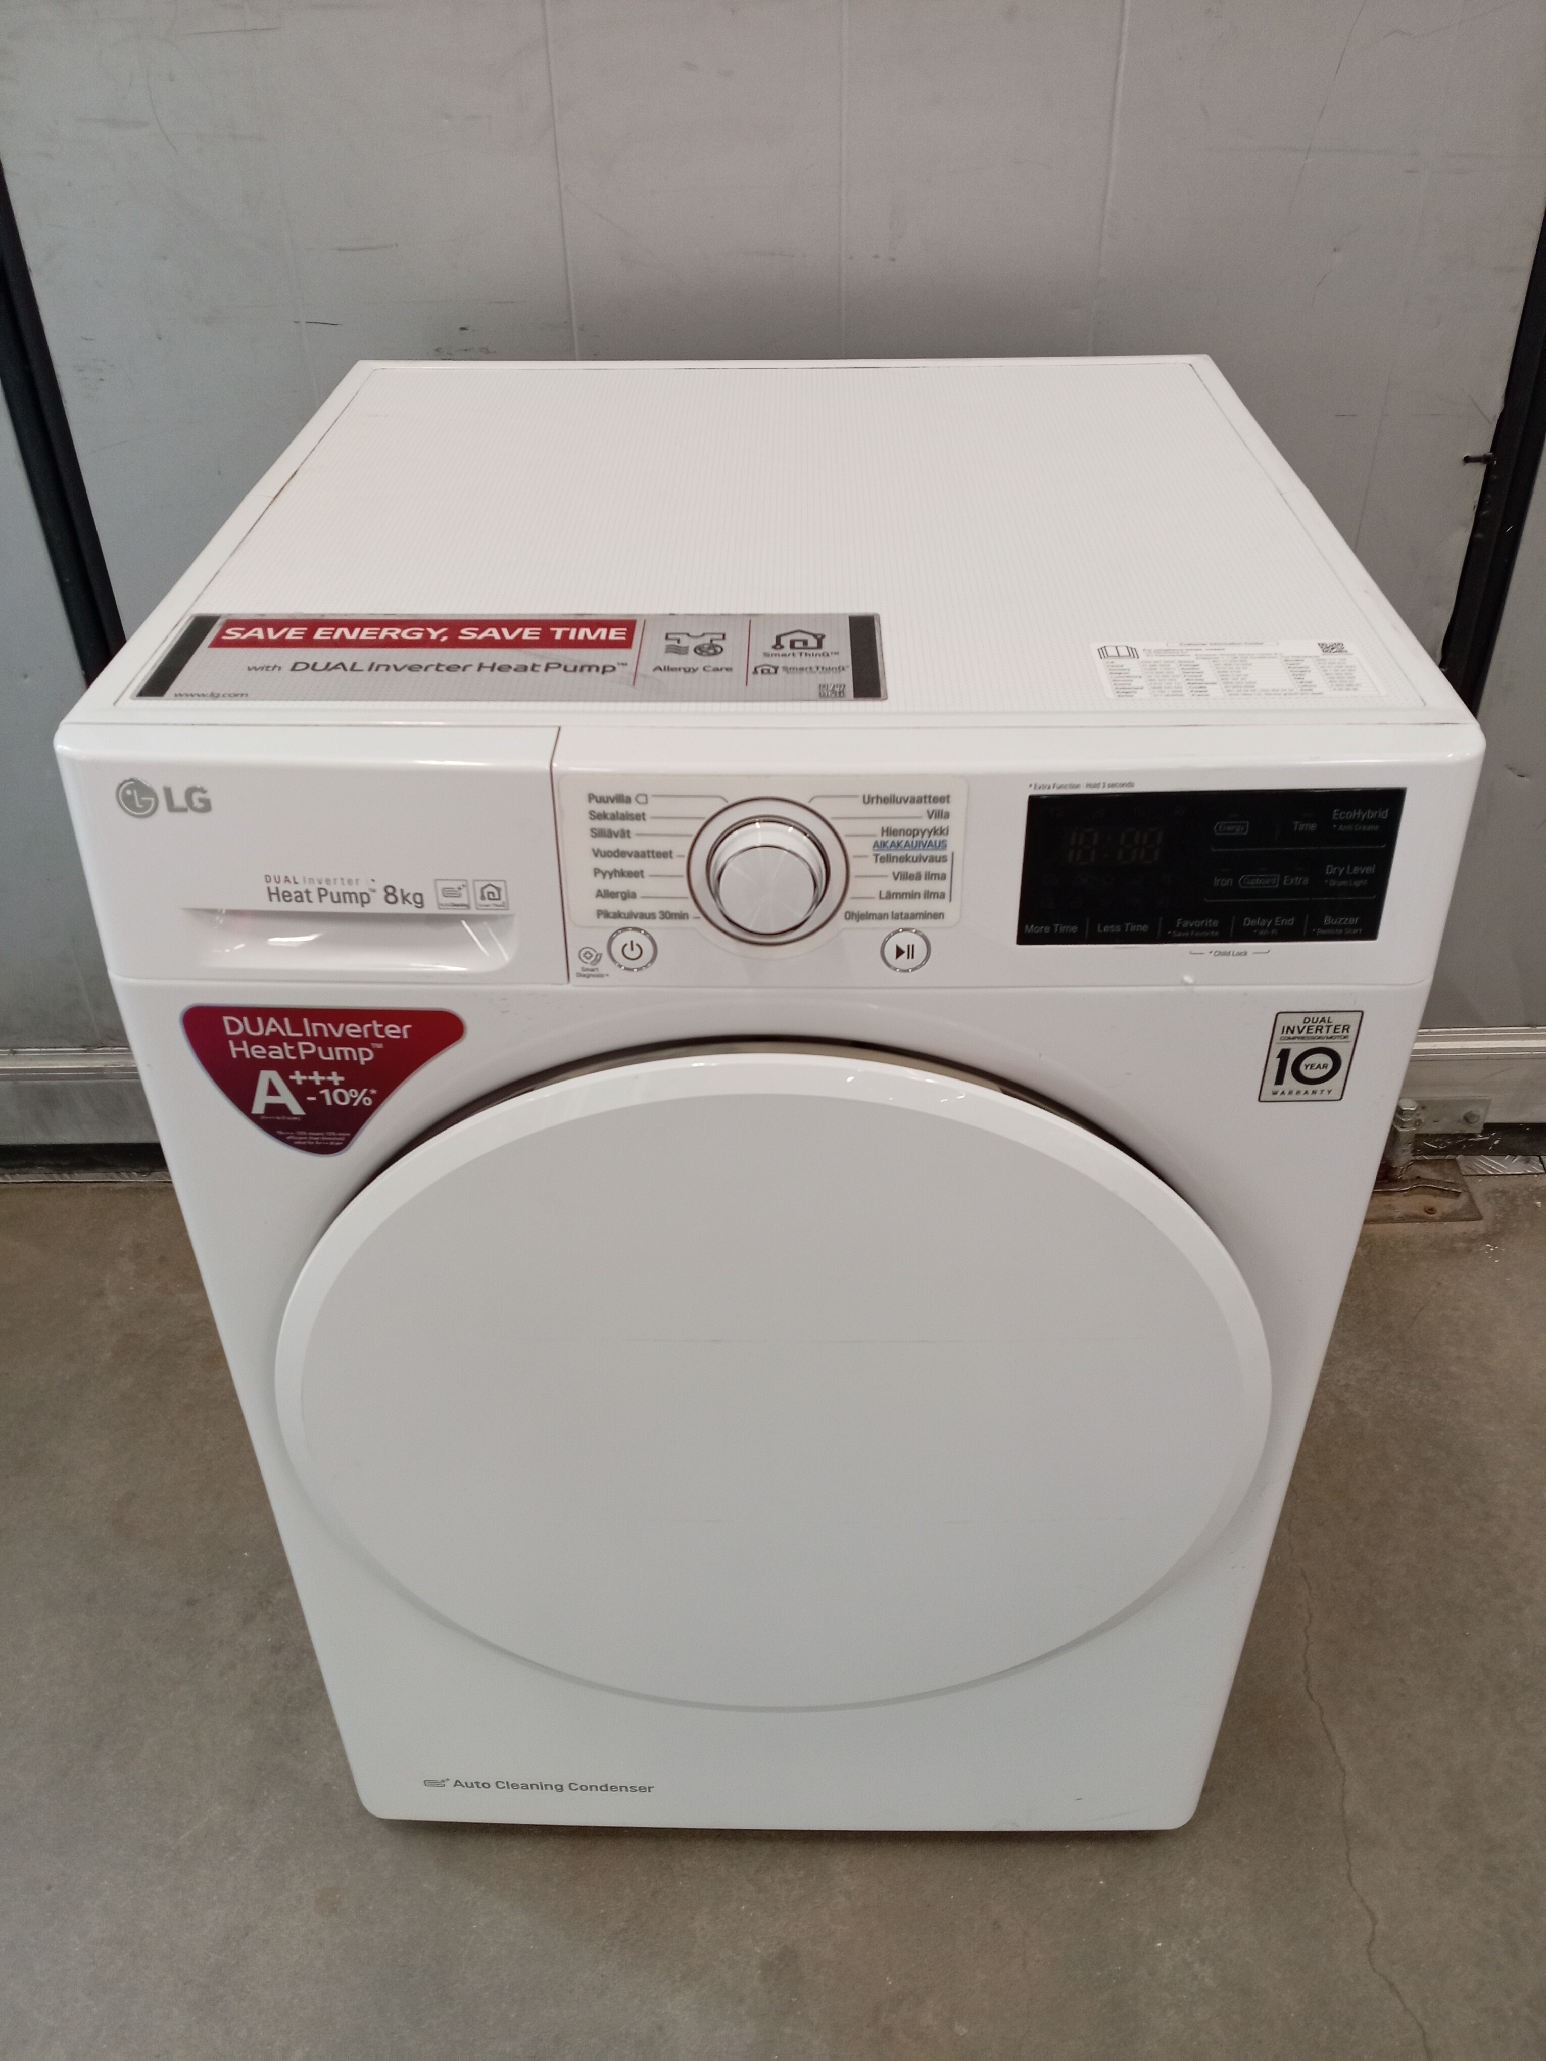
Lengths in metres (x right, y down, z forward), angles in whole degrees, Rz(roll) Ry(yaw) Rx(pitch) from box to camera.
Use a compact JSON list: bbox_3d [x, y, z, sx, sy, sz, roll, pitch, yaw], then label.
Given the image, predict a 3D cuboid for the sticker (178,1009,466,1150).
[{"bbox_3d":[-0.203,0.026,0.746,0.130,0.086,0.002,1,35,3],"label":"sticker"}]

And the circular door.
[{"bbox_3d":[0.000,0.213,0.871,0.528,0.528,0.050,0,37,1],"label":"circular door"}]

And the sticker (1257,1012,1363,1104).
[{"bbox_3d":[0.245,0.013,0.730,0.039,0.052,0.002,-1,35,-1],"label":"sticker"}]

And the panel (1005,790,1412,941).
[{"bbox_3d":[0.184,-0.068,0.678,0.155,0.070,0.004,-1,30,0],"label":"panel"}]

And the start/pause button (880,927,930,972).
[{"bbox_3d":[0.058,-0.034,0.696,0.022,0.022,0.005,0,30,1],"label":"start/pause button"}]

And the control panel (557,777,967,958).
[{"bbox_3d":[-0.003,-0.063,0.671,0.168,0.084,0.022,0,30,1],"label":"control panel"}]

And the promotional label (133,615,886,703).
[{"bbox_3d":[-0.113,-0.170,0.729,0.328,0.002,0.094,0,37,1],"label":"promotional label"}]

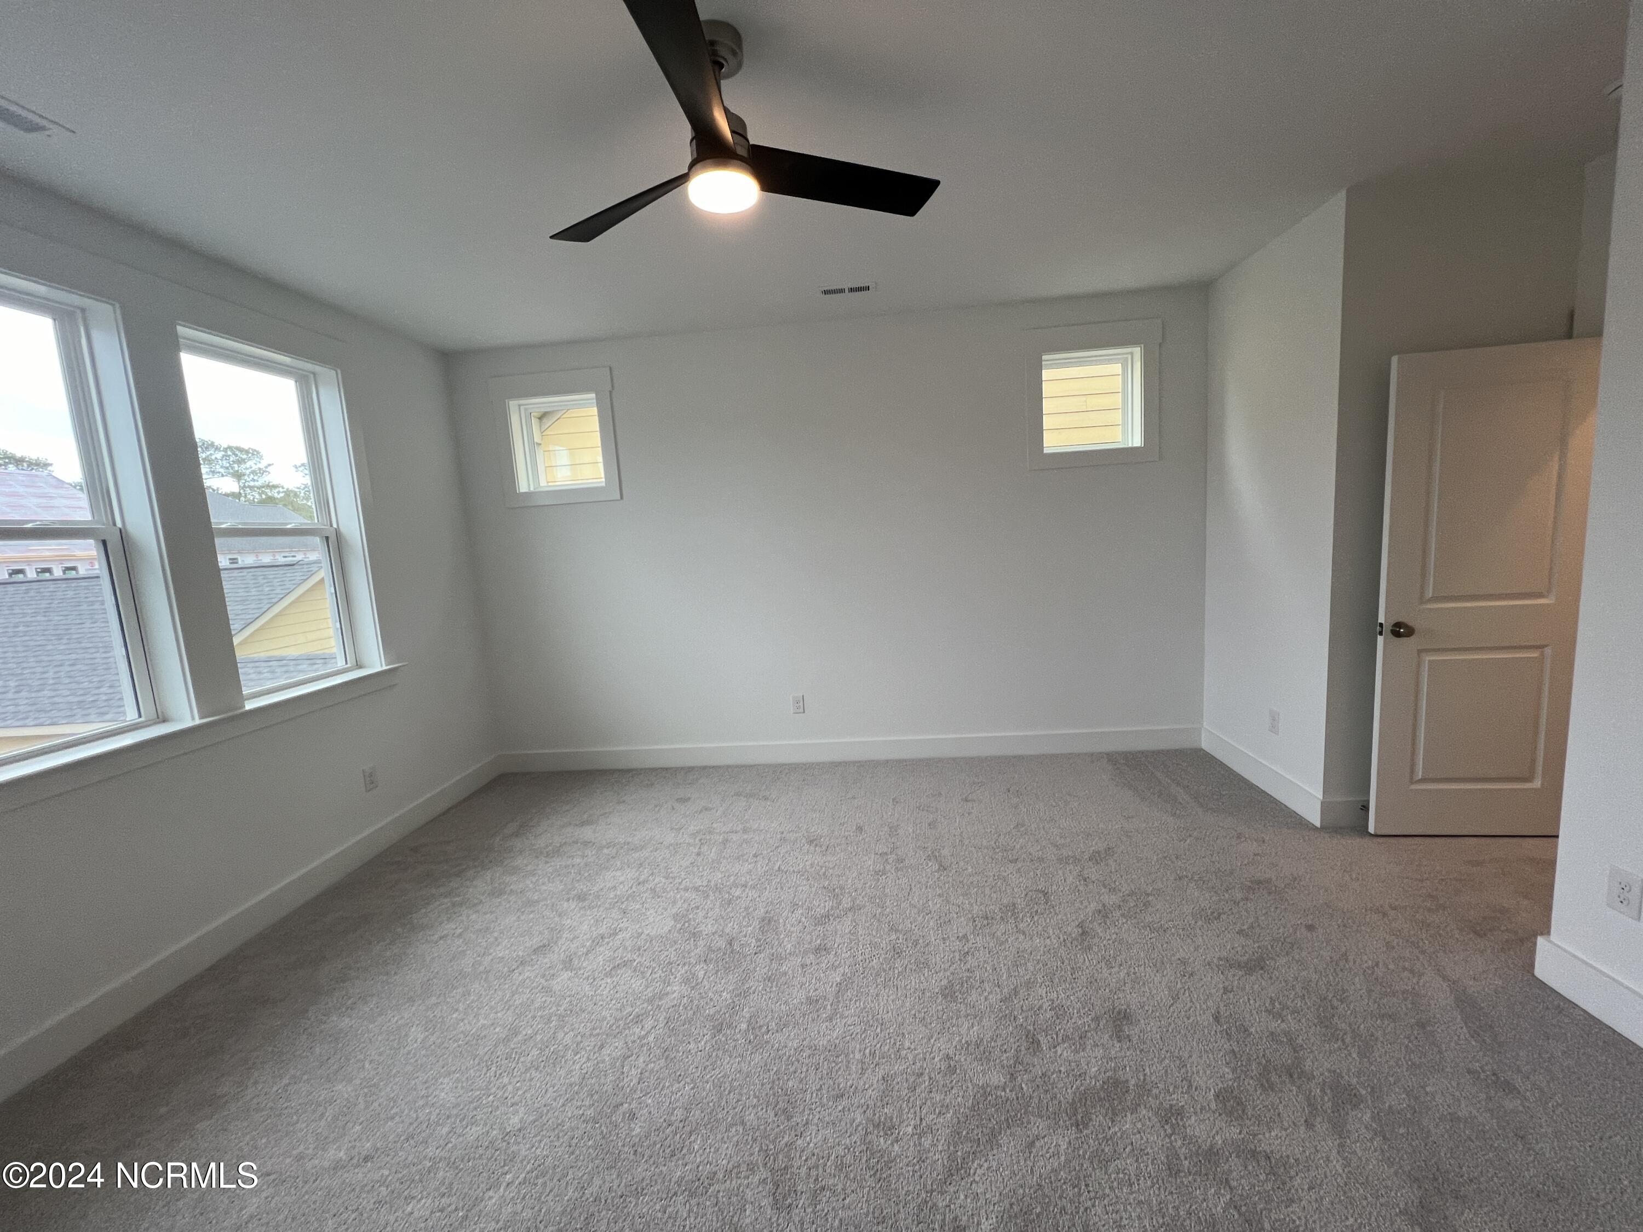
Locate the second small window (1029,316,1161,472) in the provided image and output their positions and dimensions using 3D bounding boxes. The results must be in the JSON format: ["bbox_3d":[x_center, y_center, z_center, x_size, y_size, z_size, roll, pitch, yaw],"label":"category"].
[{"bbox_3d":[1.606,-1.299,3.668,0.766,0.807,0.110,-3,7,4],"label":"second small window"}]

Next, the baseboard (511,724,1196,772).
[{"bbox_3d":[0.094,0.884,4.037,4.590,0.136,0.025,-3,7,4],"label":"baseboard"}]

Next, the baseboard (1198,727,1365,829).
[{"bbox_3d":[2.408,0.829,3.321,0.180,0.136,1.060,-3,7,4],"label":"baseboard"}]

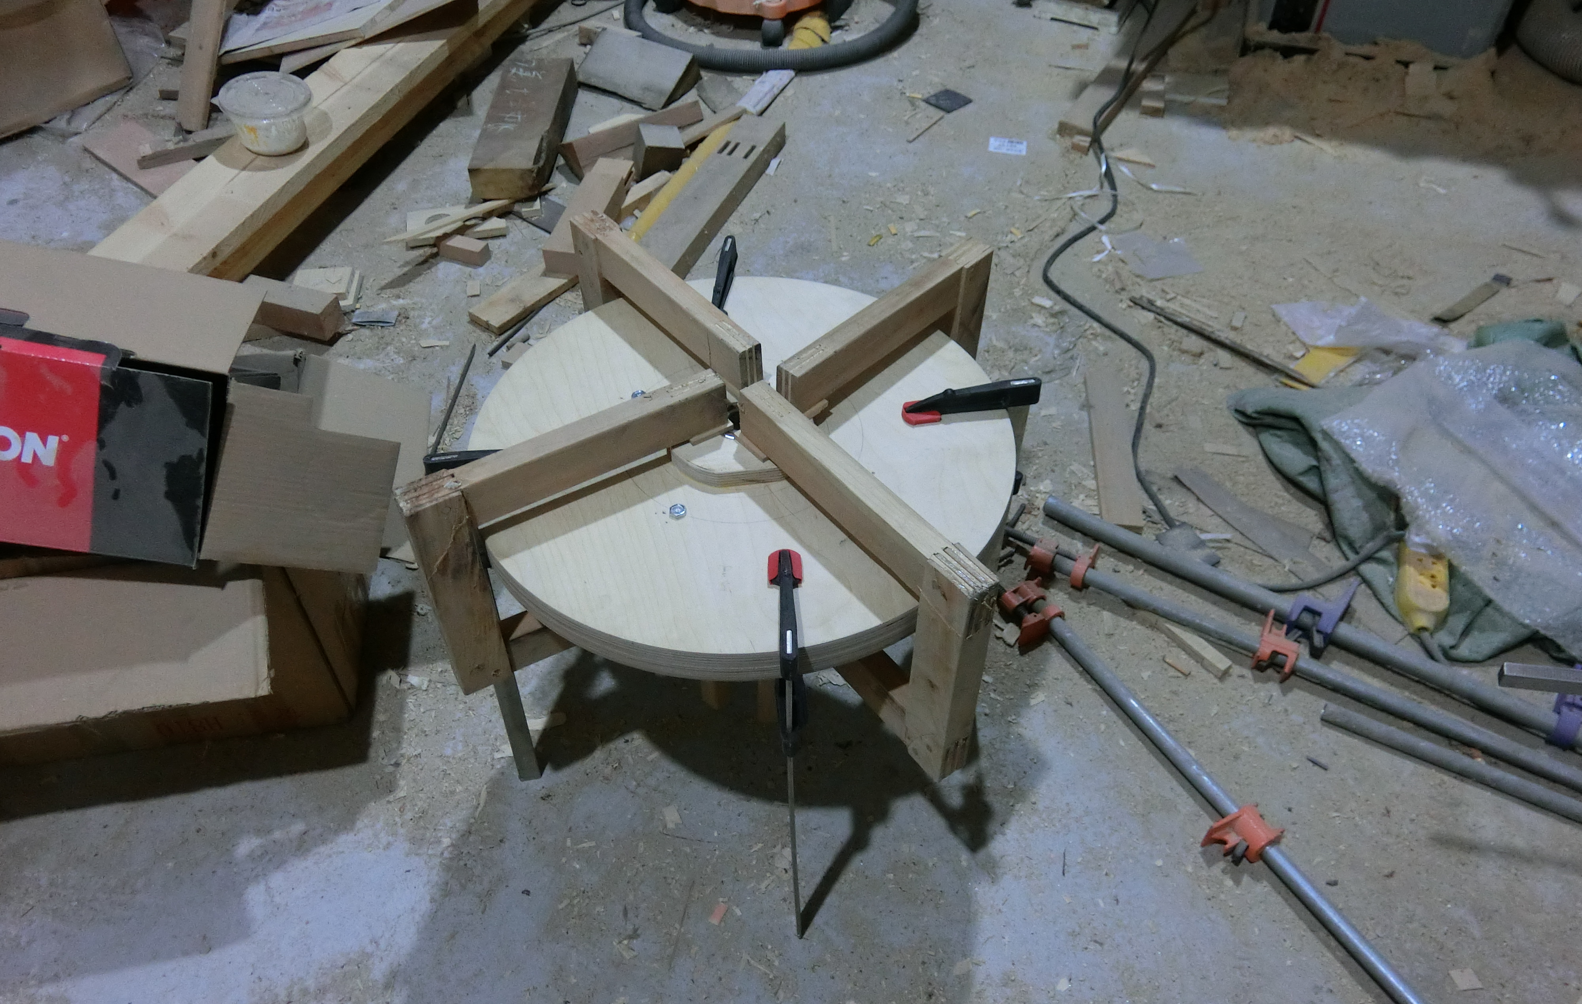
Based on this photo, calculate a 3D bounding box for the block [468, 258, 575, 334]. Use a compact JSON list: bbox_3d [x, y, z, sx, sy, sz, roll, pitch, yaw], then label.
[{"bbox_3d":[-0.424,-0.354,1.916,0.067,0.017,0.237,28,51,26],"label":"block"}]

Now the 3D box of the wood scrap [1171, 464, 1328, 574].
[{"bbox_3d":[0.629,0.026,1.573,0.046,0.007,0.235,-26,51,-23],"label":"wood scrap"}]

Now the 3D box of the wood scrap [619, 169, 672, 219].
[{"bbox_3d":[-0.272,-0.576,2.142,0.035,0.036,0.110,29,53,26],"label":"wood scrap"}]

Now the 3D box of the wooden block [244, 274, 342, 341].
[{"bbox_3d":[-0.827,-0.322,1.889,0.163,0.048,0.054,15,48,14],"label":"wooden block"}]

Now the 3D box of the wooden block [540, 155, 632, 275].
[{"bbox_3d":[-0.354,-0.513,2.036,0.066,0.042,0.321,8,45,7],"label":"wooden block"}]

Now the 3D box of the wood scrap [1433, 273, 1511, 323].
[{"bbox_3d":[1.152,-0.345,1.931,0.188,0.010,0.030,-31,53,-27],"label":"wood scrap"}]

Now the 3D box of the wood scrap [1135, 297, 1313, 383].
[{"bbox_3d":[0.701,-0.263,1.853,0.338,0.010,0.016,35,55,29],"label":"wood scrap"}]

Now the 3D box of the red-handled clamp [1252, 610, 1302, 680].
[{"bbox_3d":[0.582,0.173,1.357,0.047,0.056,0.070,24,49,22],"label":"red-handled clamp"}]

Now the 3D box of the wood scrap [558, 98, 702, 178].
[{"bbox_3d":[-0.306,-0.731,2.263,0.298,0.048,0.040,-31,29,-28],"label":"wood scrap"}]

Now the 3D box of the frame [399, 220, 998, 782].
[{"bbox_3d":[-0.044,-0.035,1.057,0.455,0.230,0.465,7,45,7],"label":"frame"}]

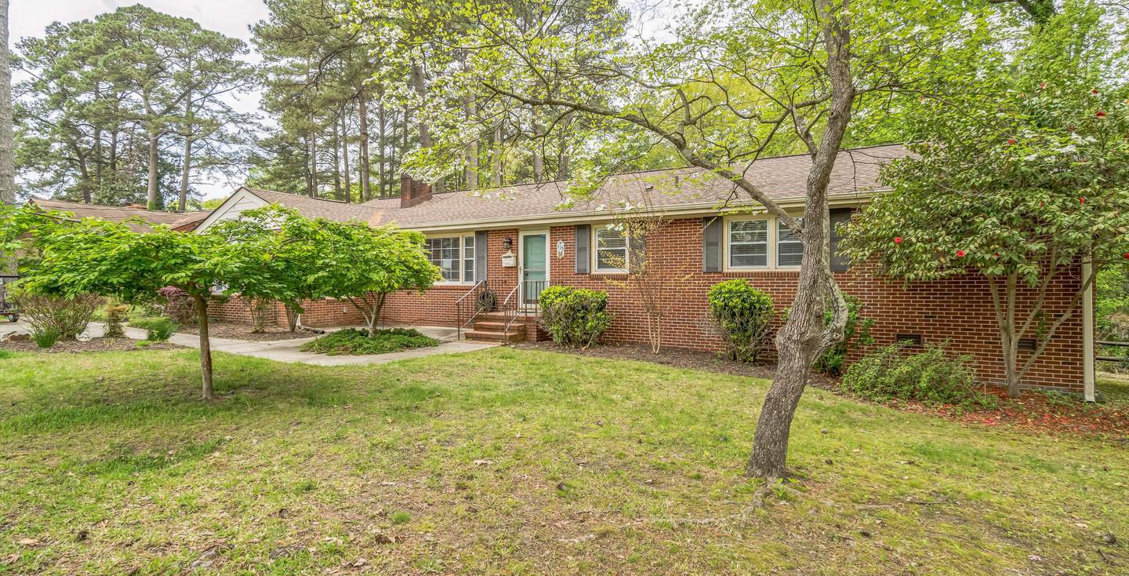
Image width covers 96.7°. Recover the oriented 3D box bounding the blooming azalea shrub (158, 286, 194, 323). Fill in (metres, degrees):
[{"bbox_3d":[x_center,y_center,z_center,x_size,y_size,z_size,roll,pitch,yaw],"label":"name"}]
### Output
[{"bbox_3d":[-10.350,0.430,13.500,1.050,1.060,1.000,0,0,-37],"label":"blooming azalea shrub"}]

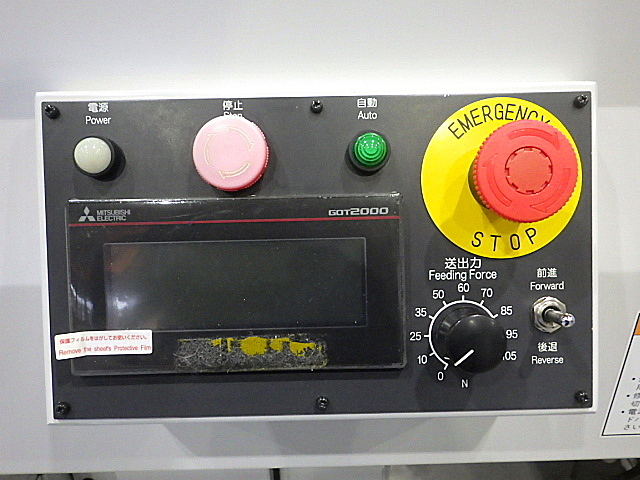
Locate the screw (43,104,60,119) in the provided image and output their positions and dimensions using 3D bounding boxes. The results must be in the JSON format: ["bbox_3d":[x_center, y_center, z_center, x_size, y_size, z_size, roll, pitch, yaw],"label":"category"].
[{"bbox_3d":[-0.115,-0.055,0.224,0.006,0.006,0.003,-1,2,0],"label":"screw"}]

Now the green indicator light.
[{"bbox_3d":[0.022,-0.038,0.221,0.016,0.016,0.010,-1,2,0],"label":"green indicator light"}]

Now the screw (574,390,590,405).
[{"bbox_3d":[0.116,0.069,0.228,0.006,0.006,0.003,-1,2,0],"label":"screw"}]

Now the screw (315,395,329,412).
[{"bbox_3d":[0.001,0.072,0.228,0.006,0.006,0.003,-1,2,0],"label":"screw"}]

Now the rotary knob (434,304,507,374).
[{"bbox_3d":[0.064,0.043,0.220,0.028,0.028,0.018,-1,2,0],"label":"rotary knob"}]

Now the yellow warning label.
[{"bbox_3d":[0.080,-0.027,0.226,0.071,0.071,0.001,-1,2,0],"label":"yellow warning label"}]

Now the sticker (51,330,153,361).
[{"bbox_3d":[-0.093,0.046,0.224,0.042,0.011,0.002,-1,2,0],"label":"sticker"}]

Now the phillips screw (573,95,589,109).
[{"bbox_3d":[0.113,-0.060,0.224,0.006,0.006,0.003,-1,2,0],"label":"phillips screw"}]

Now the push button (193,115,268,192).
[{"bbox_3d":[-0.036,-0.035,0.218,0.030,0.030,0.016,-1,2,0],"label":"push button"}]

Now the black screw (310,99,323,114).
[{"bbox_3d":[-0.001,-0.057,0.224,0.006,0.006,0.003,-1,2,0],"label":"black screw"}]

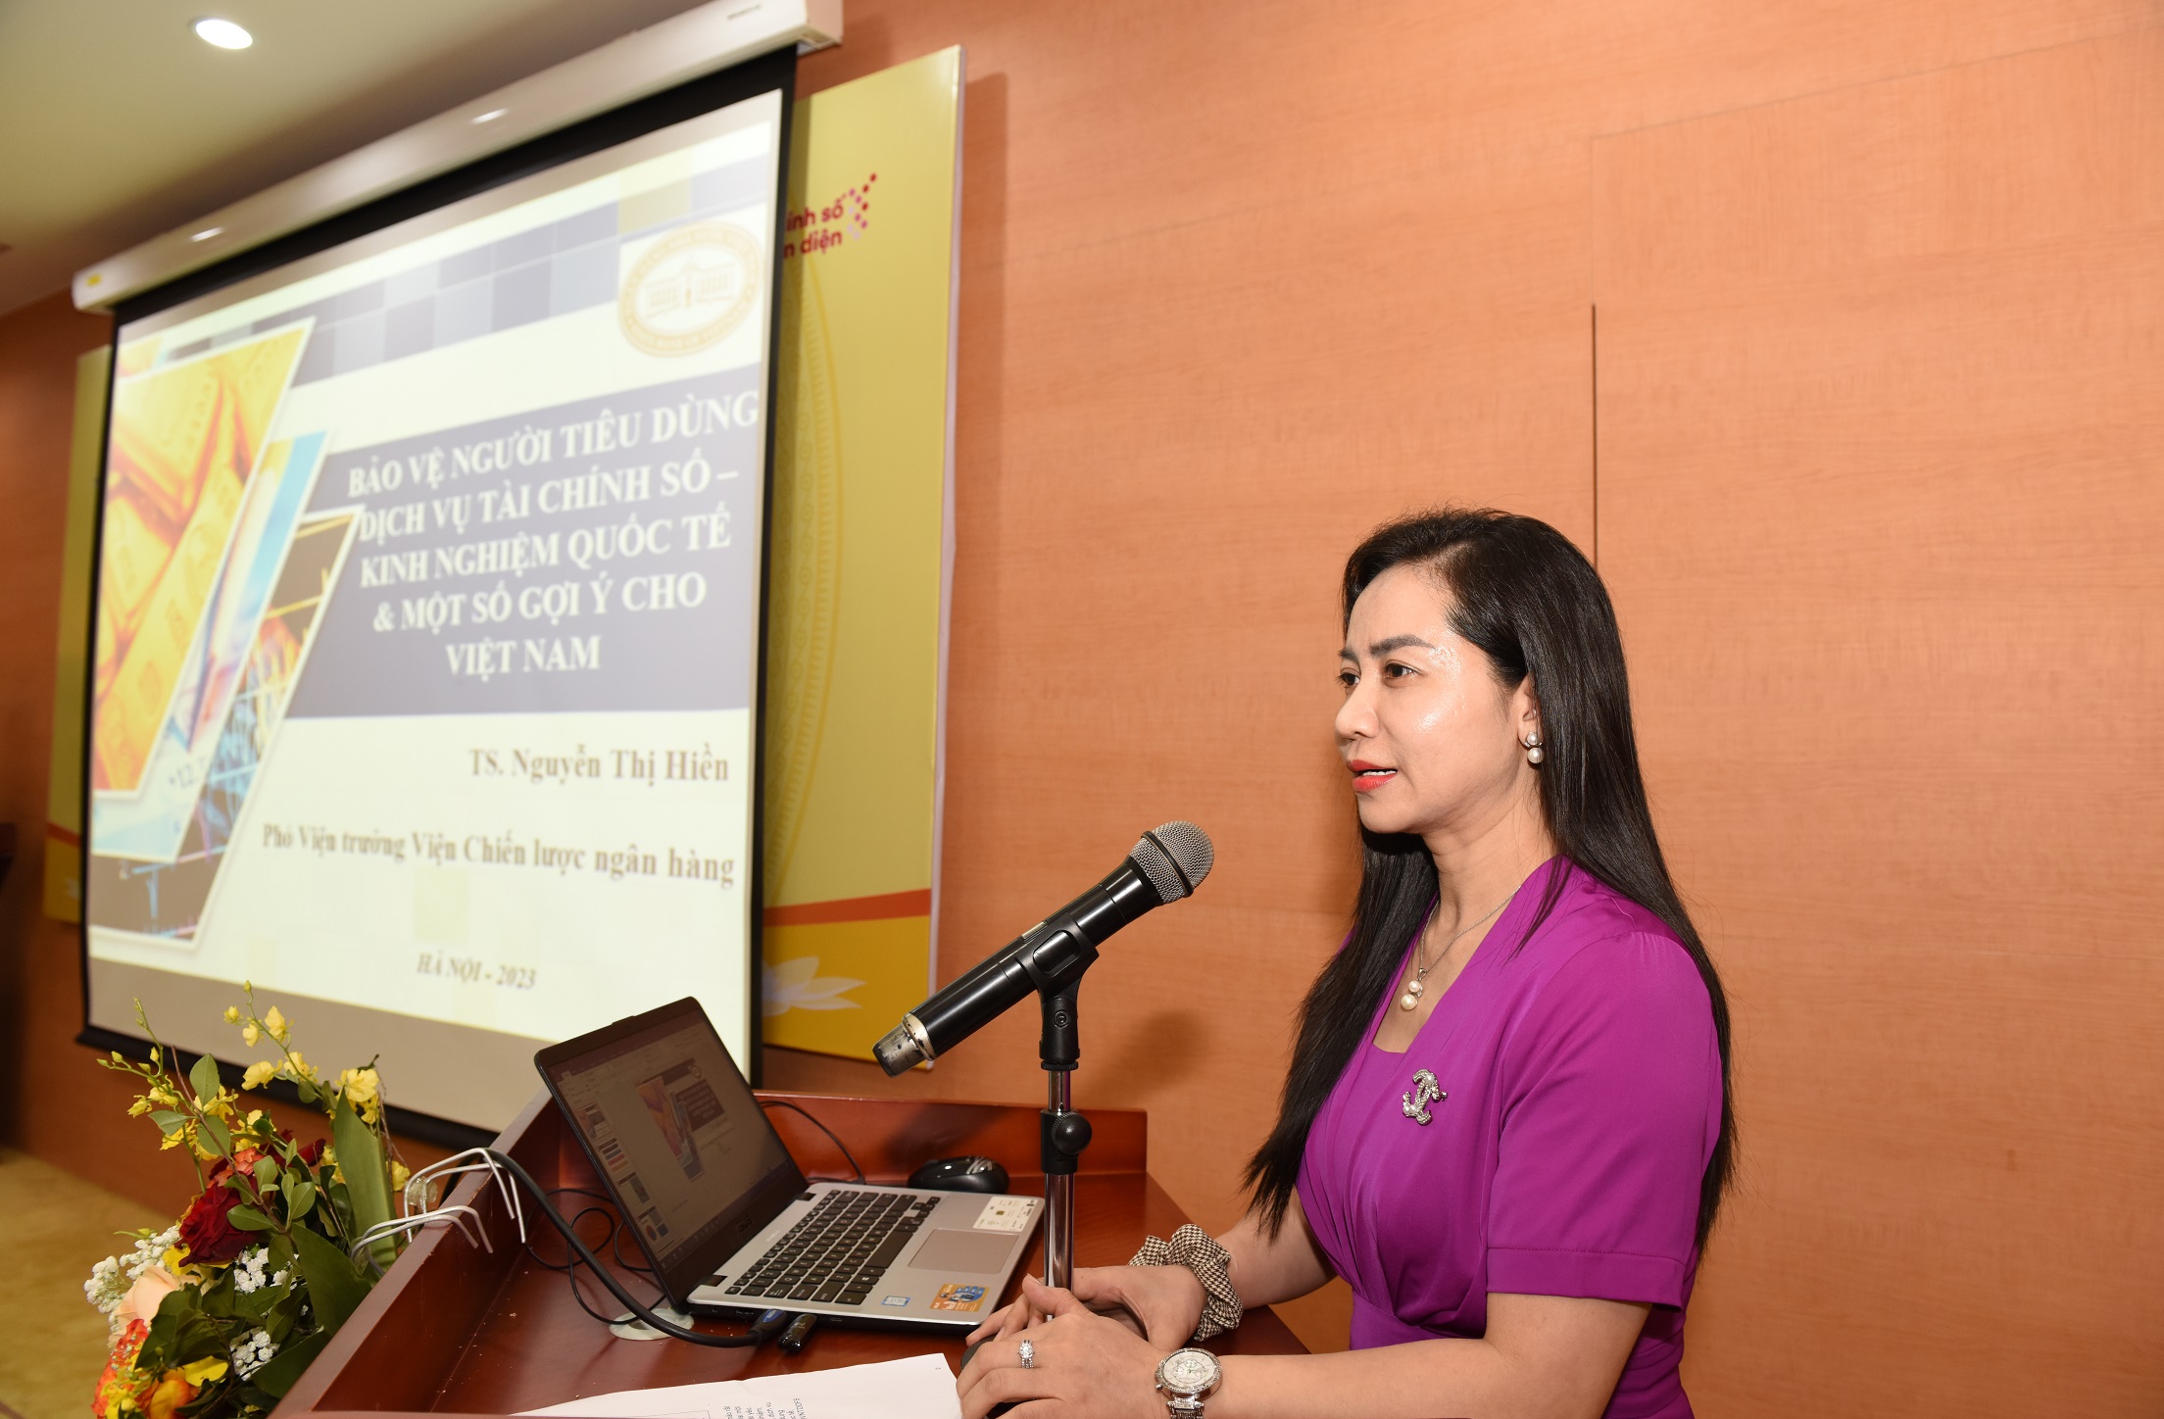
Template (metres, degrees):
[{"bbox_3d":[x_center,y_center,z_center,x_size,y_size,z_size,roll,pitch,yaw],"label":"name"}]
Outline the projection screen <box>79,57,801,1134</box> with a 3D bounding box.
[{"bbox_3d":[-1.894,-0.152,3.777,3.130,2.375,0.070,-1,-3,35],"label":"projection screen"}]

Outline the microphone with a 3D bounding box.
[{"bbox_3d":[-0.021,0.159,0.972,0.267,0.055,0.053,-33,7,-15],"label":"microphone"}]

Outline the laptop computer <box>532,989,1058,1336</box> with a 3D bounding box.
[{"bbox_3d":[-0.228,0.372,1.237,0.357,0.198,0.330,1,-3,6],"label":"laptop computer"}]

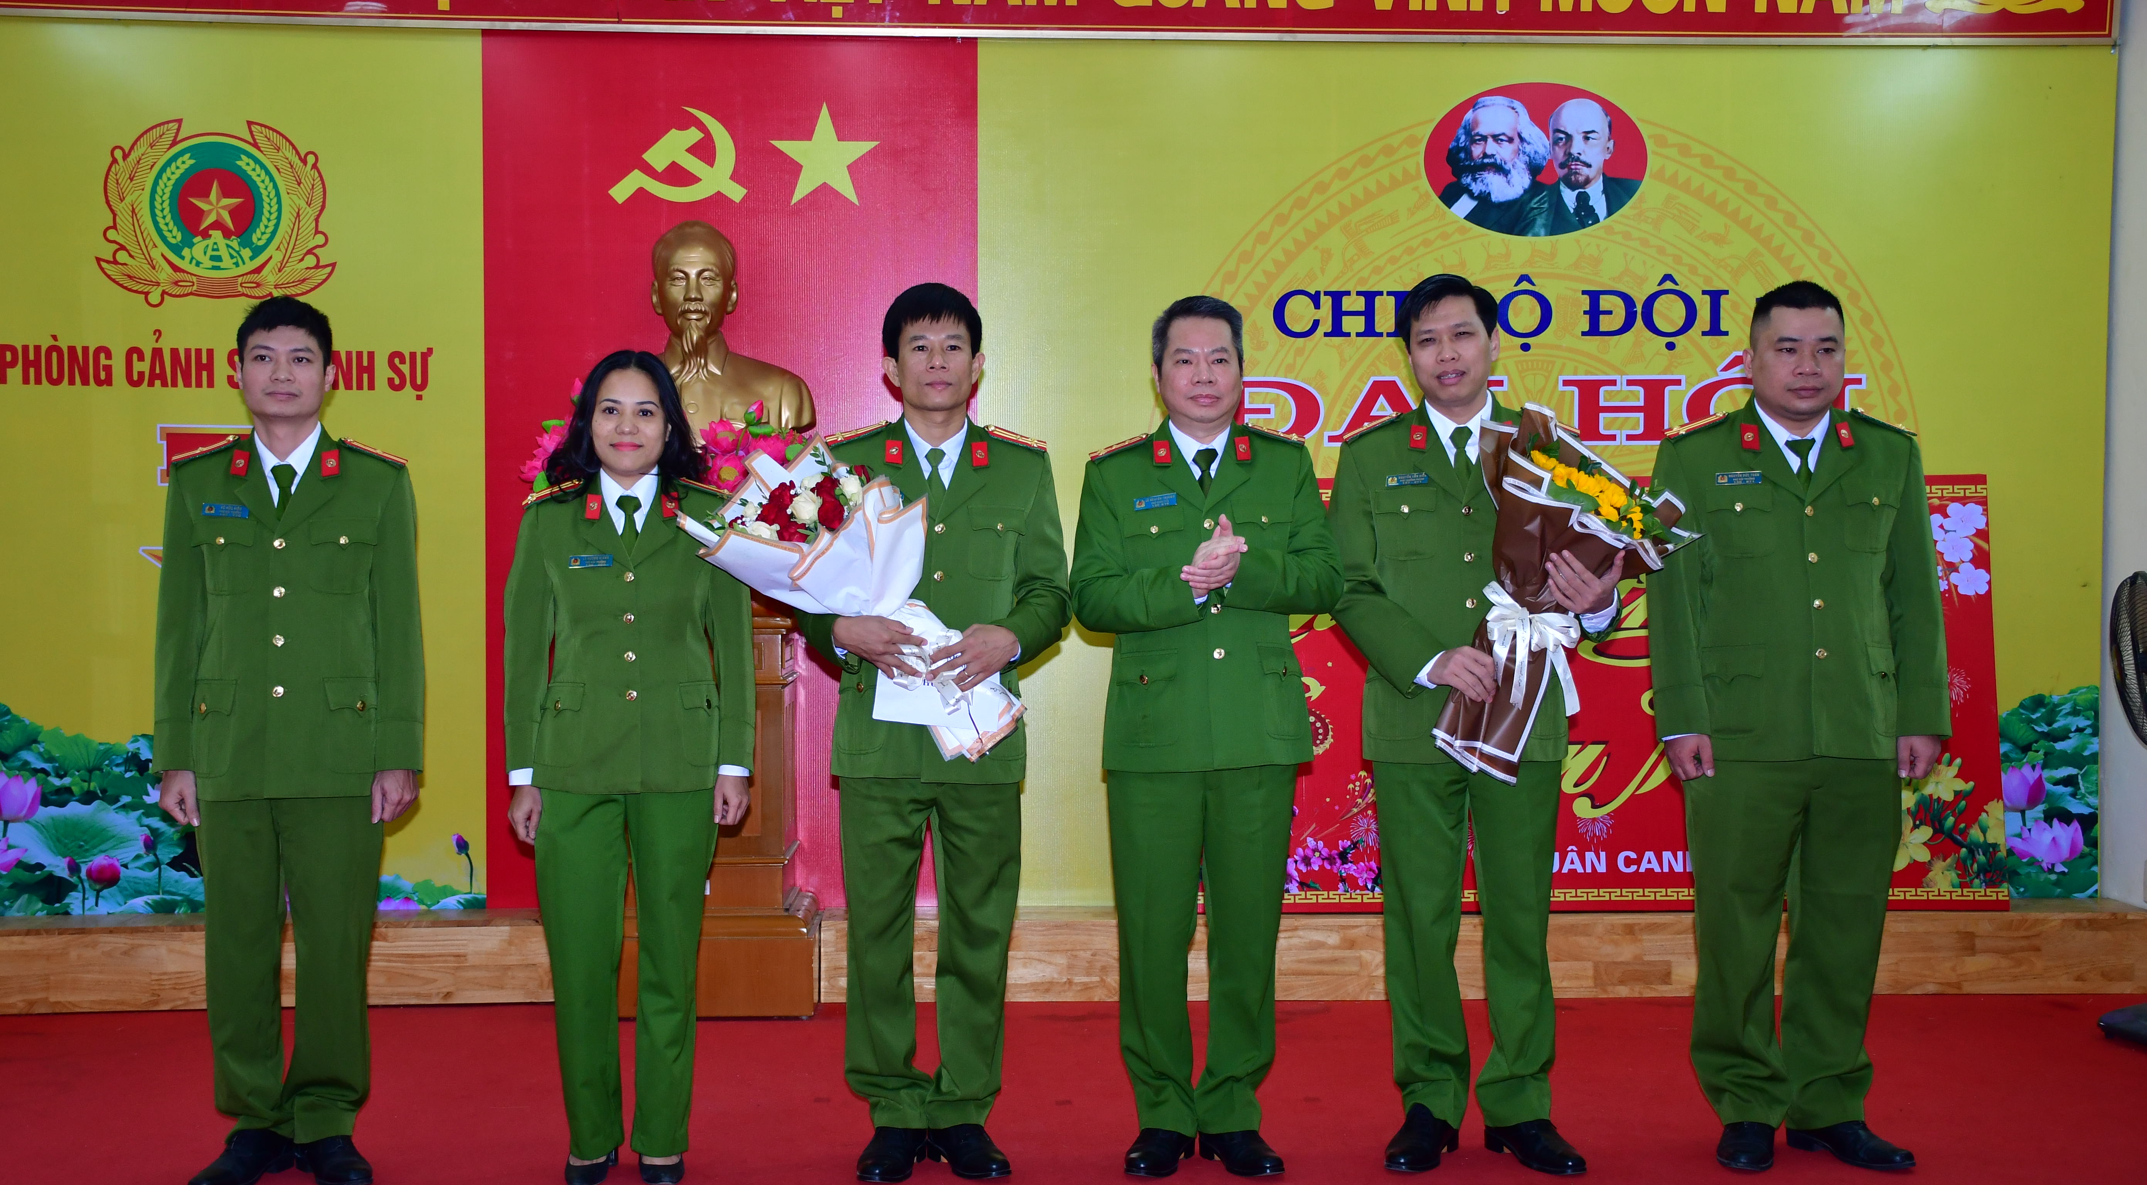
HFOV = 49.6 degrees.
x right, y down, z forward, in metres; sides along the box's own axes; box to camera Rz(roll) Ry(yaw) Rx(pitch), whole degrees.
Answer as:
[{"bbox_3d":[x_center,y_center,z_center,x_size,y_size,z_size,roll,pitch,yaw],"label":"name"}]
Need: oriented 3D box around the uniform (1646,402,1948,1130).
[{"bbox_3d":[1.424,0.341,4.575,0.594,1.431,0.320,0,2,-5],"label":"uniform"}]

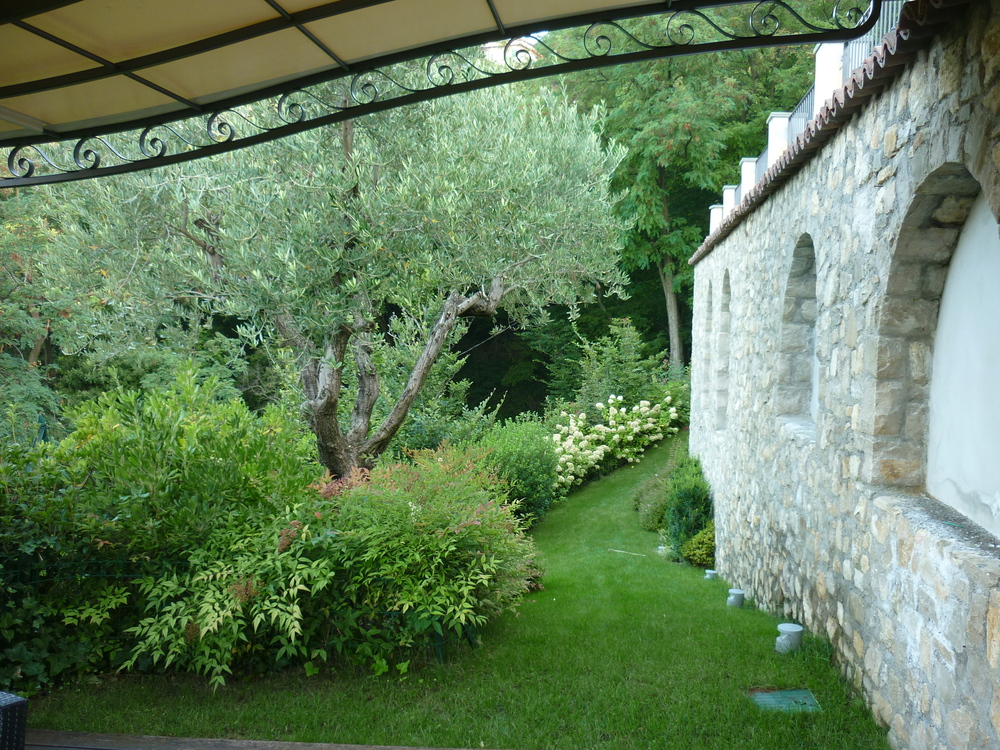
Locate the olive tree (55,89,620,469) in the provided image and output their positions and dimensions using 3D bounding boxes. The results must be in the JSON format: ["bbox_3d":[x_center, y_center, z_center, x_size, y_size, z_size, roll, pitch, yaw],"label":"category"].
[{"bbox_3d":[-1.329,-0.618,7.700,4.300,3.800,3.700,0,3,-9],"label":"olive tree"}]

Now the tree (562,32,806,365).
[{"bbox_3d":[4.734,-4.970,25.000,6.300,10.000,5.600,0,3,0],"label":"tree"}]

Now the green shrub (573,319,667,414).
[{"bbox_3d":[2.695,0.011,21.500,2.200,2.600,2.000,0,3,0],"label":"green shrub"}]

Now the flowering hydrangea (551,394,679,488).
[{"bbox_3d":[2.322,1.305,19.000,2.500,1.600,1.500,-1,4,-30],"label":"flowering hydrangea"}]

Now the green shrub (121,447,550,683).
[{"bbox_3d":[-1.019,1.129,5.800,2.250,1.200,1.400,-1,4,-25],"label":"green shrub"}]

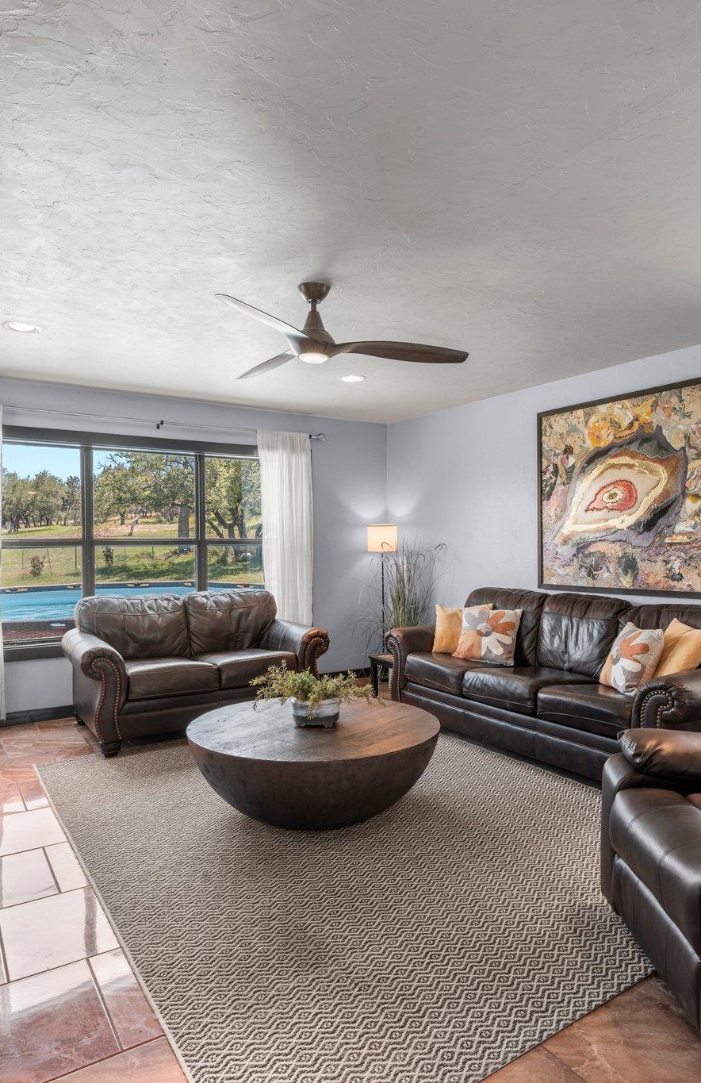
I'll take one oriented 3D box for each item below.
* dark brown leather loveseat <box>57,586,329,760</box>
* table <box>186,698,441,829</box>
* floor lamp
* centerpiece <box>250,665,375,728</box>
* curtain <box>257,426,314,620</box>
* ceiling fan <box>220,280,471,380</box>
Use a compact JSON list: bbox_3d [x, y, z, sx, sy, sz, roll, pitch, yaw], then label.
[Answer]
[{"bbox_3d":[-1.145,0.860,4.653,1.700,0.940,1.000,0,0,-32],"label":"dark brown leather loveseat"},{"bbox_3d":[-0.163,1.085,3.022,1.140,0.440,1.140,0,0,0],"label":"table"},{"bbox_3d":[0.302,0.572,5.880,0.290,1.476,0.290,0,0,0],"label":"floor lamp"},{"bbox_3d":[-0.173,0.725,3.025,0.600,0.270,0.450,0,0,0],"label":"centerpiece"},{"bbox_3d":[-0.577,0.146,5.664,0.540,2.270,0.110,0,0,-31],"label":"curtain"},{"bbox_3d":[-0.033,-1.017,2.920,1.280,0.365,1.330,0,0,0],"label":"ceiling fan"}]

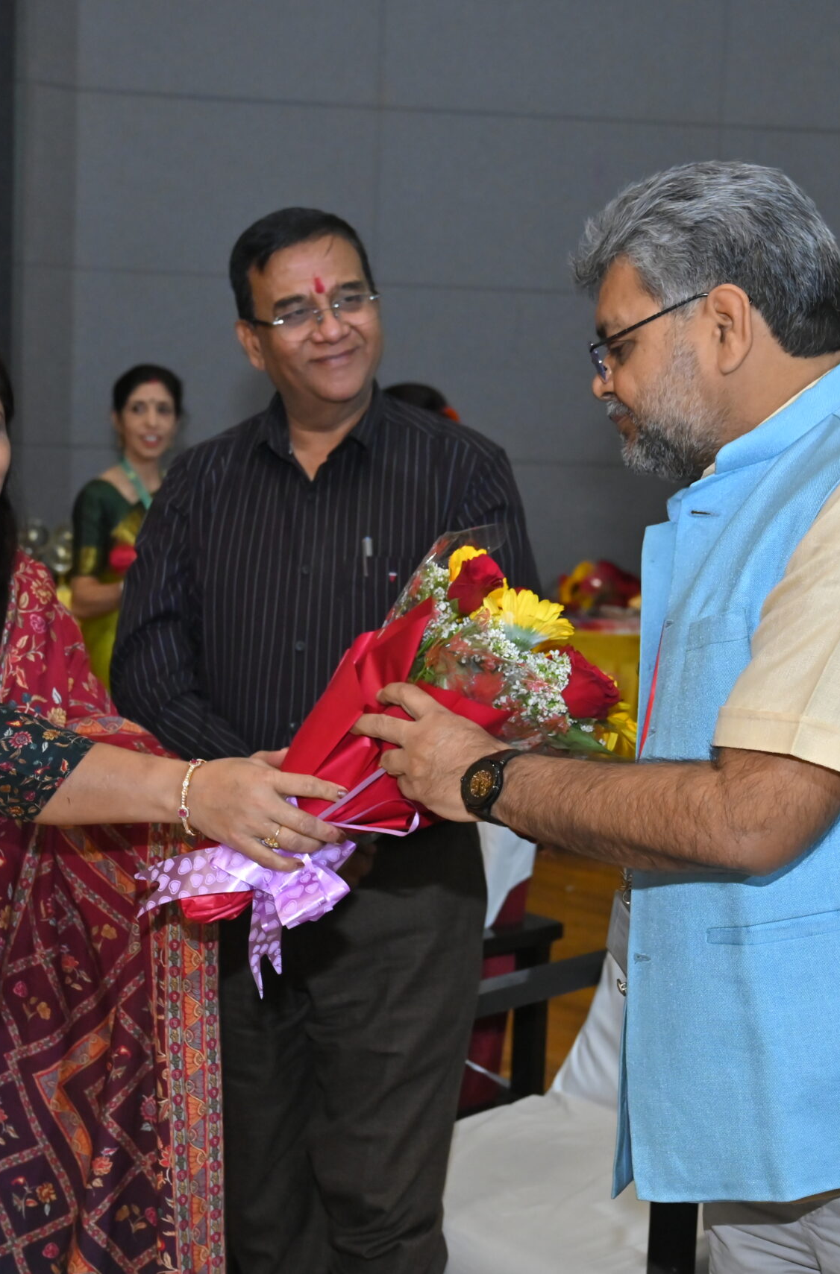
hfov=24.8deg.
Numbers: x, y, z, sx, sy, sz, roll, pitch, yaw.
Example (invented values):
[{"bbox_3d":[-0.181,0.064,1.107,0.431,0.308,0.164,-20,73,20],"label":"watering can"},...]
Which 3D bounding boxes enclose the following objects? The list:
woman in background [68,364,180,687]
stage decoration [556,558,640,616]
[{"bbox_3d":[-0.665,0.111,4.661,0.450,1.540,0.340,-3,9,-37],"label":"woman in background"},{"bbox_3d":[0.608,-0.175,6.300,0.330,0.190,0.270,3,7,6],"label":"stage decoration"}]

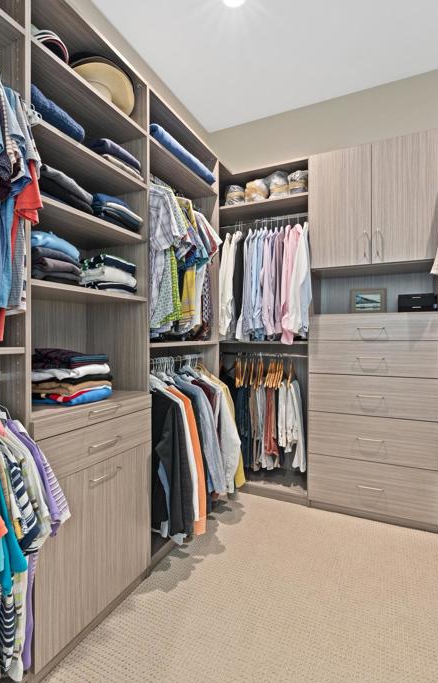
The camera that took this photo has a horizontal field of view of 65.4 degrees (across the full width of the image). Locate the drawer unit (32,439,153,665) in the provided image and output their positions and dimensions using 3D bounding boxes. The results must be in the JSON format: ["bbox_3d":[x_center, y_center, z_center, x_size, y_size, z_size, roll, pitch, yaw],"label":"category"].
[{"bbox_3d":[-0.618,0.761,1.425,0.360,0.585,0.612,0,0,25],"label":"drawer unit"}]

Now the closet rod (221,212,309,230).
[{"bbox_3d":[0.316,-0.955,2.752,0.860,0.030,0.022,0,0,25],"label":"closet rod"}]

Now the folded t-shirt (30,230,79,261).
[{"bbox_3d":[-0.709,-0.361,1.335,0.270,0.058,0.200,0,0,25],"label":"folded t-shirt"}]

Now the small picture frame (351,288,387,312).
[{"bbox_3d":[1.026,-0.265,2.337,0.226,0.181,0.035,0,-6,25],"label":"small picture frame"}]

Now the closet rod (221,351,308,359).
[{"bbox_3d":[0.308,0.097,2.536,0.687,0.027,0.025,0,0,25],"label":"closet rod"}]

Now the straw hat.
[{"bbox_3d":[-0.554,-1.101,1.527,0.330,0.120,0.320,-32,-18,18],"label":"straw hat"}]

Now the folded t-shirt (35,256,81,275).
[{"bbox_3d":[-0.671,-0.265,1.262,0.260,0.045,0.205,0,0,25],"label":"folded t-shirt"}]

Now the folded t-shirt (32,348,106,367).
[{"bbox_3d":[-0.648,0.066,1.475,0.260,0.070,0.225,0,0,25],"label":"folded t-shirt"}]

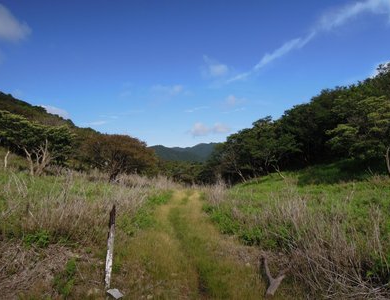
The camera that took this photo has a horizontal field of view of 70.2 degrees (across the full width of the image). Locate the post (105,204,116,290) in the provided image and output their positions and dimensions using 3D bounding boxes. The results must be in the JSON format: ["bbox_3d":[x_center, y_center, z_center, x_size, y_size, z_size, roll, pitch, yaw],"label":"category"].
[{"bbox_3d":[-1.210,1.400,3.990,0.085,1.200,0.085,4,-4,0],"label":"post"}]

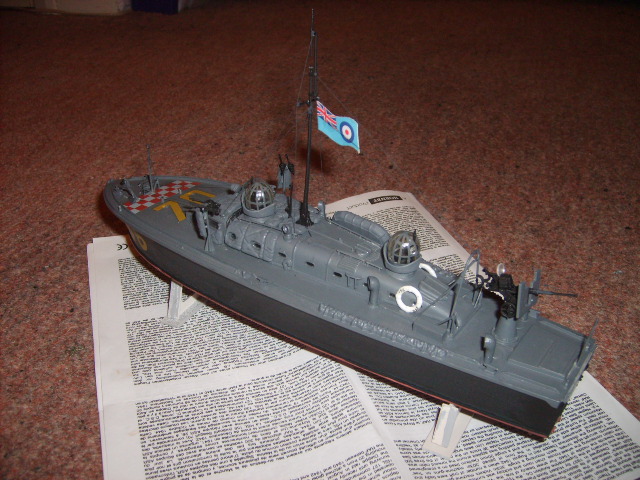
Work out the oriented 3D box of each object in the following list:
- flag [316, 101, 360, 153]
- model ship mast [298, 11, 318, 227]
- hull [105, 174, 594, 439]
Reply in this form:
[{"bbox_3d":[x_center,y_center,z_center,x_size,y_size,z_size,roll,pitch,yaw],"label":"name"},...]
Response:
[{"bbox_3d":[0.007,-0.047,0.270,0.025,0.015,0.005,27,37,37],"label":"flag"},{"bbox_3d":[-0.005,-0.047,0.274,0.007,0.096,0.014,20,33,29],"label":"model ship mast"},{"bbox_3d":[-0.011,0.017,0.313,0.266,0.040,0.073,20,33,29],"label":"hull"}]

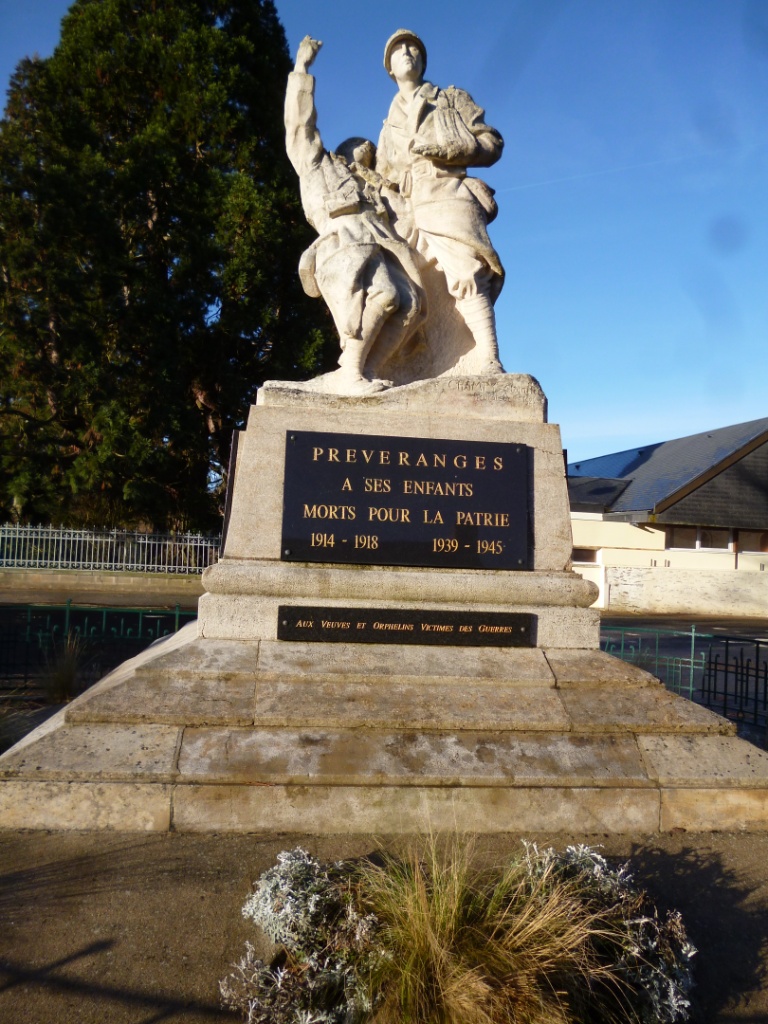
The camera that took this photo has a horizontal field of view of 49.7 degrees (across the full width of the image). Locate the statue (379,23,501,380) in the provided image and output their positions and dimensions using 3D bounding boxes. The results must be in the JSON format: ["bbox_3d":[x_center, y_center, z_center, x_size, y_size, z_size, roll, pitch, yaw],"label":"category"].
[{"bbox_3d":[0.340,-1.758,4.712,0.580,1.900,0.590,1,-4,20],"label":"statue"}]

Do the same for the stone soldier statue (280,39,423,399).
[{"bbox_3d":[-0.162,-1.585,4.455,0.520,1.860,0.600,5,-4,-34],"label":"stone soldier statue"}]

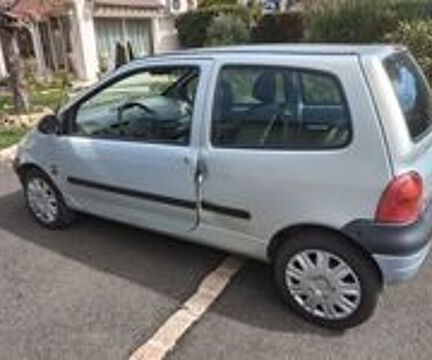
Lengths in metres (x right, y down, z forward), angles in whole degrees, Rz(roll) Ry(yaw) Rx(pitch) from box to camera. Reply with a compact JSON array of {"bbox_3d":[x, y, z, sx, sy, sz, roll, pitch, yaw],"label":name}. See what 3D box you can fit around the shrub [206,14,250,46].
[{"bbox_3d":[0.386,-3.913,11.314,1.350,2.000,1.350,-1,18,0],"label":"shrub"}]

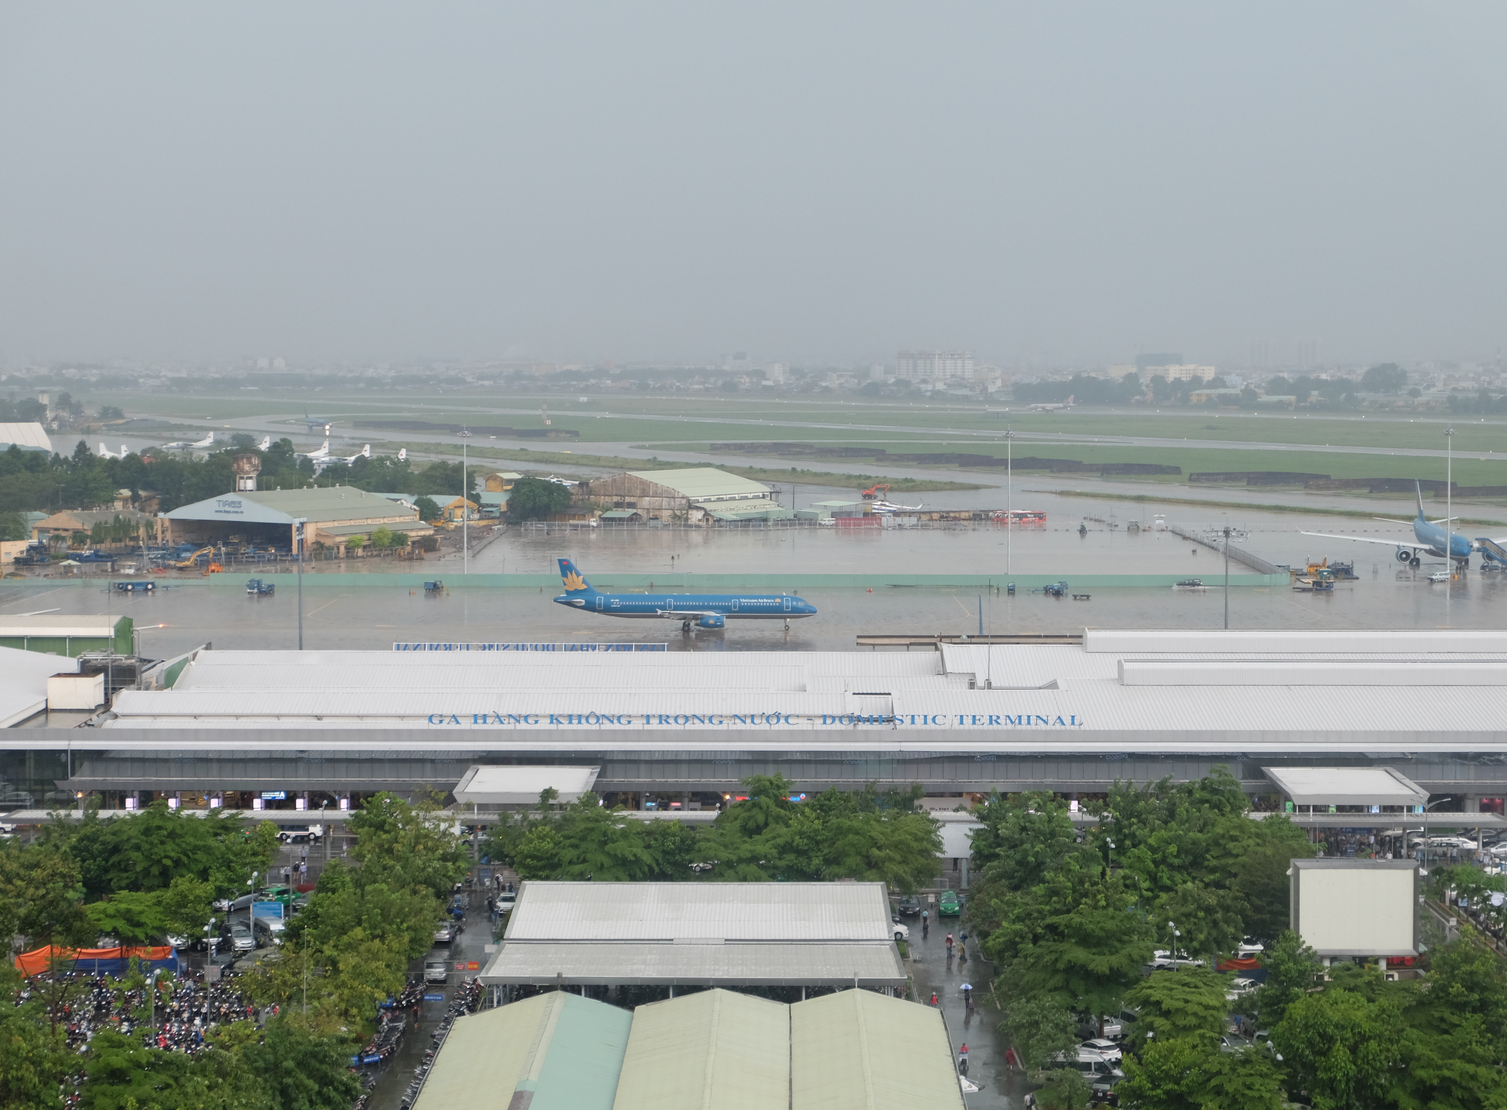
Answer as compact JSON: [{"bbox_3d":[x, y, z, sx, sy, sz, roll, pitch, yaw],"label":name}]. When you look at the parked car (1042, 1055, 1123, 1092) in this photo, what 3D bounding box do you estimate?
[{"bbox_3d":[21.117,33.126,223.054,5.600,2.300,2.020,0,3,1],"label":"parked car"}]

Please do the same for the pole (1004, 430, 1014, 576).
[{"bbox_3d":[51.343,-9.783,695.793,2.200,30.600,2.200,0,3,0],"label":"pole"}]

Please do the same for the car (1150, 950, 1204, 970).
[{"bbox_3d":[32.420,30.971,265.102,4.650,1.500,1.800,0,3,5],"label":"car"}]

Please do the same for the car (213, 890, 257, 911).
[{"bbox_3d":[-44.059,29.216,293.973,1.740,1.500,4.450,2,4,27],"label":"car"}]

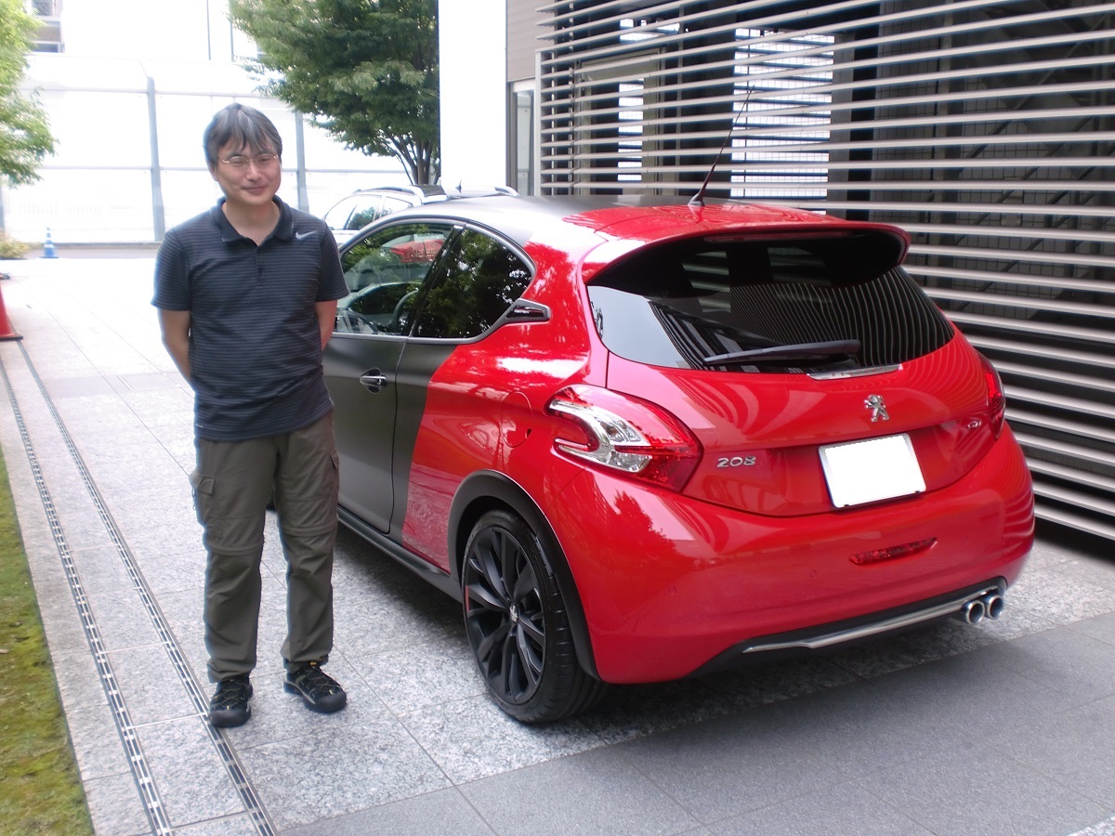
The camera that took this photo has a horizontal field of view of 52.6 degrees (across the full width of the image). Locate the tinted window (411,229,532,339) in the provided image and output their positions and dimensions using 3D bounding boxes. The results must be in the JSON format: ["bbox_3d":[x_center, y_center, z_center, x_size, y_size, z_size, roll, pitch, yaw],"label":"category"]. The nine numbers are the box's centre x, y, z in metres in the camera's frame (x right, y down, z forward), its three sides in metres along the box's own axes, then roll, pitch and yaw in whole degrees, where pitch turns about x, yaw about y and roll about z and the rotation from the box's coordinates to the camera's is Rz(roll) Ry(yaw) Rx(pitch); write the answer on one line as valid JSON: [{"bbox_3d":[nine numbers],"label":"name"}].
[{"bbox_3d":[-0.257,-0.398,3.473,0.060,0.410,0.670,20,-1,-32],"label":"tinted window"}]

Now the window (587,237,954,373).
[{"bbox_3d":[0.691,-0.280,3.221,1.280,0.450,0.120,-7,-30,-29],"label":"window"}]

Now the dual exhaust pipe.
[{"bbox_3d":[1.230,0.549,3.364,0.165,0.077,0.130,-7,13,-29],"label":"dual exhaust pipe"}]

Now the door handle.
[{"bbox_3d":[-0.638,-0.125,3.874,0.055,0.075,0.230,-7,13,-29],"label":"door handle"}]

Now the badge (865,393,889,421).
[{"bbox_3d":[0.849,-0.026,3.000,0.068,0.078,0.015,-7,-20,-29],"label":"badge"}]

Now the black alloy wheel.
[{"bbox_3d":[-0.070,0.548,3.256,0.220,0.630,0.630,-7,13,-29],"label":"black alloy wheel"}]

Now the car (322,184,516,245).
[{"bbox_3d":[-1.707,-1.938,13.050,1.800,1.480,4.500,-6,13,-29],"label":"car"}]

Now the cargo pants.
[{"bbox_3d":[-0.852,0.346,3.278,0.410,0.870,0.260,-3,12,-16],"label":"cargo pants"}]

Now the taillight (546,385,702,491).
[{"bbox_3d":[0.163,0.050,2.845,0.270,0.270,0.350,-7,13,-29],"label":"taillight"}]

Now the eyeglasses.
[{"bbox_3d":[-0.833,-0.689,3.020,0.140,0.042,0.135,-10,15,-23],"label":"eyeglasses"}]

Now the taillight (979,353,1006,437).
[{"bbox_3d":[1.331,-0.087,3.508,0.270,0.270,0.350,-7,13,-29],"label":"taillight"}]

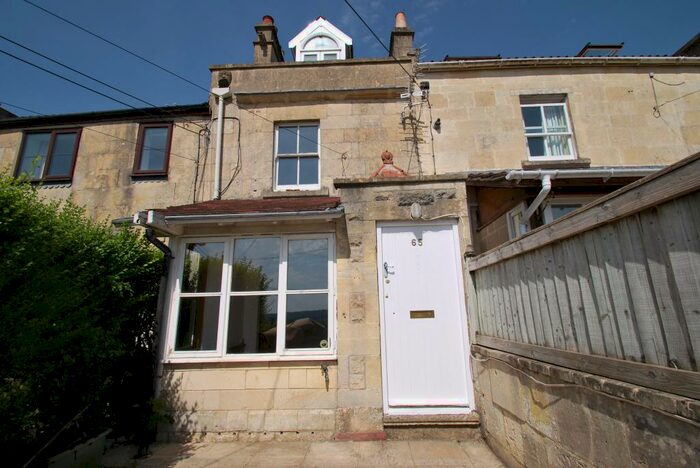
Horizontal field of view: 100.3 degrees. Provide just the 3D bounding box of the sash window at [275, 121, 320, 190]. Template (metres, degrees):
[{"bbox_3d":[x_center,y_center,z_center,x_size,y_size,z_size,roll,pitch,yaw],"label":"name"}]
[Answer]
[{"bbox_3d":[-0.907,-1.352,5.069,0.800,1.290,0.110,-1,-12,1],"label":"sash window"}]

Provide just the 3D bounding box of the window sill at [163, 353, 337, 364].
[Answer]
[{"bbox_3d":[-1.107,1.379,3.247,1.948,0.058,0.130,-2,-12,1],"label":"window sill"}]

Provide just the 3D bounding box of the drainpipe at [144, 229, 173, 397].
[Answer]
[{"bbox_3d":[-2.184,1.030,3.158,0.090,2.120,0.460,-1,-12,1],"label":"drainpipe"}]

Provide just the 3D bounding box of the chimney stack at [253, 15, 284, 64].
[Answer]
[{"bbox_3d":[-2.176,-4.841,8.043,0.560,2.000,1.050,-1,-12,1],"label":"chimney stack"}]

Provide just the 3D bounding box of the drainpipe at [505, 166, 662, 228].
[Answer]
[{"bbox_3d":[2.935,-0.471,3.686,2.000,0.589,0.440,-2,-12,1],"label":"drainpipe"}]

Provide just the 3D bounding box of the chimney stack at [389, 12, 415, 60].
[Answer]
[{"bbox_3d":[1.387,-4.933,7.963,0.560,2.000,0.950,-1,-12,1],"label":"chimney stack"}]

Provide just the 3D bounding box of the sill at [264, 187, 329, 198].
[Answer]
[{"bbox_3d":[-0.866,-0.632,4.799,1.060,0.140,0.180,-1,-12,1],"label":"sill"}]

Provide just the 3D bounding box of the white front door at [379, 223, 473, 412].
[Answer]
[{"bbox_3d":[0.831,0.887,3.355,0.958,2.104,0.100,-2,-12,1],"label":"white front door"}]

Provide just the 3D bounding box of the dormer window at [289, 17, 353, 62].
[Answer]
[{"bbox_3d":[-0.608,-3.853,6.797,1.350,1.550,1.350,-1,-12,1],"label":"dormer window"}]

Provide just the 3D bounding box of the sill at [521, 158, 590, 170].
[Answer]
[{"bbox_3d":[3.762,-1.246,5.400,1.237,0.121,0.180,-2,-12,1],"label":"sill"}]

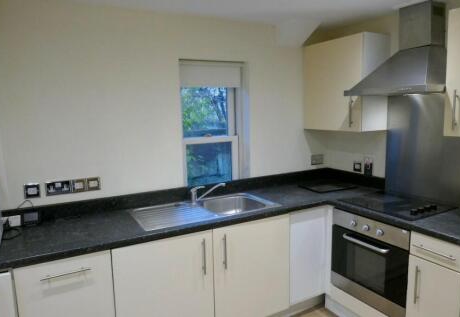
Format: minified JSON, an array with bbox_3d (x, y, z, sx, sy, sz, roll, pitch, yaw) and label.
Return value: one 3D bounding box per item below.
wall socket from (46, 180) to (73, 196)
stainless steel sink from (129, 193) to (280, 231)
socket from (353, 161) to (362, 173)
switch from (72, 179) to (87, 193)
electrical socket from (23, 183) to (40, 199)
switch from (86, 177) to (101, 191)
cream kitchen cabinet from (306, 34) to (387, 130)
[{"bbox_3d":[-1.112,0.195,2.155,0.150,0.086,0.012,-6,8,-27],"label":"wall socket"},{"bbox_3d":[-0.171,0.435,2.359,0.962,0.170,0.499,-6,8,-27],"label":"stainless steel sink"},{"bbox_3d":[1.131,0.079,2.934,0.012,0.087,0.087,-6,8,-27],"label":"socket"},{"bbox_3d":[-1.006,0.183,2.210,0.086,0.086,0.012,-6,8,-27],"label":"switch"},{"bbox_3d":[-1.247,0.207,2.084,0.087,0.087,0.012,-6,8,-27],"label":"electrical socket"},{"bbox_3d":[-0.928,0.175,2.251,0.086,0.086,0.012,-6,8,-27],"label":"switch"},{"bbox_3d":[0.964,-0.611,2.808,0.305,0.733,0.645,-6,8,-27],"label":"cream kitchen cabinet"}]

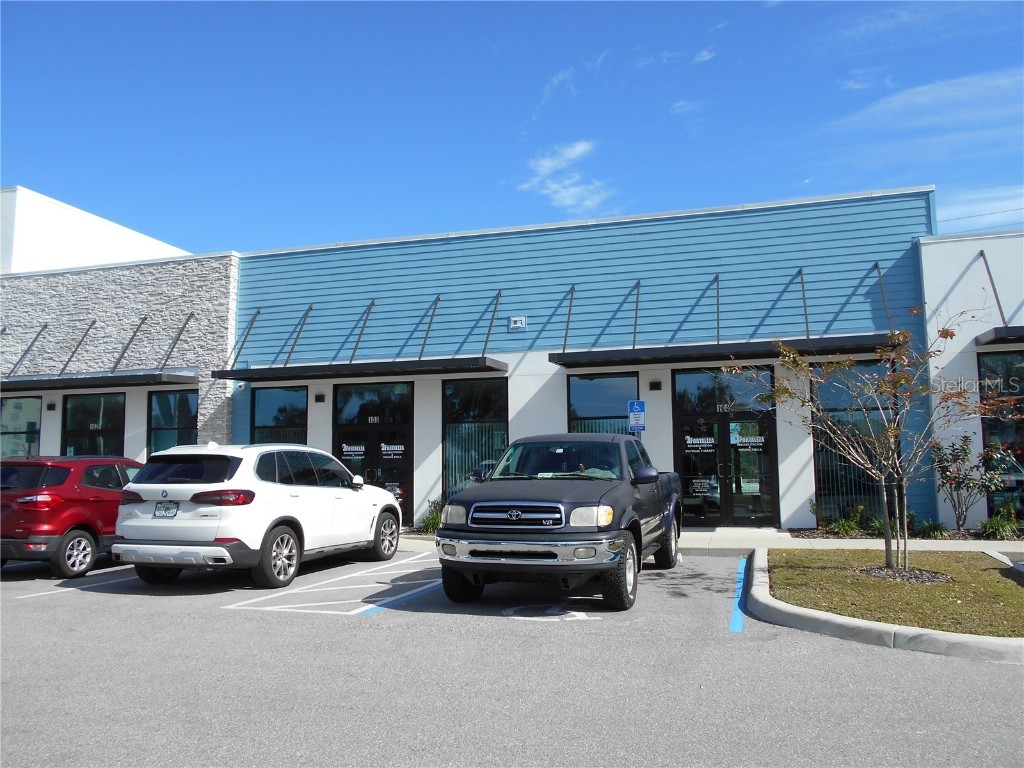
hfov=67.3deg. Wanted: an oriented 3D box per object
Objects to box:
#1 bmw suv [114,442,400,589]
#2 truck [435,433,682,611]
[{"bbox_3d":[-3.334,1.791,11.011,2.060,1.760,4.930,-2,-7,16],"label":"bmw suv"},{"bbox_3d":[0.848,1.574,9.874,2.050,1.860,5.530,-3,-7,18],"label":"truck"}]

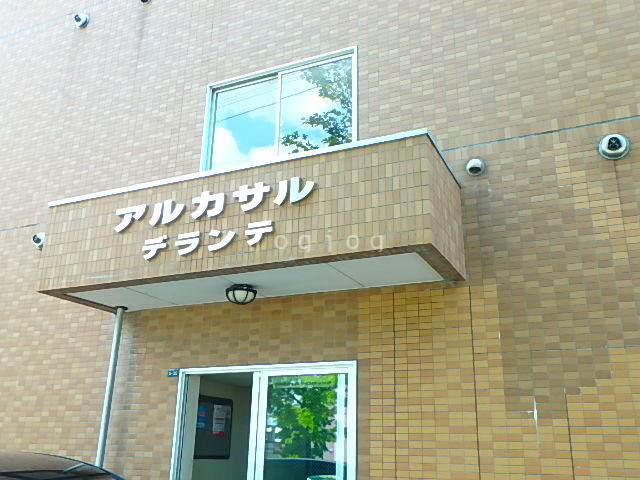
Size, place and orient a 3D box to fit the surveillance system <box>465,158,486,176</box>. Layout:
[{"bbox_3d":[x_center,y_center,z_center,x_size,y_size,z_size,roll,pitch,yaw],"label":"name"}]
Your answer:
[{"bbox_3d":[1.228,-0.588,4.979,0.152,0.152,0.066,-8,-21,24],"label":"surveillance system"}]

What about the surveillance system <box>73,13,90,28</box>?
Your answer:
[{"bbox_3d":[-2.953,-2.732,7.778,0.205,0.205,0.090,-8,-21,24],"label":"surveillance system"}]

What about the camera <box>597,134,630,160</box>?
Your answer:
[{"bbox_3d":[2.133,-0.696,4.562,0.205,0.205,0.085,-8,-21,24],"label":"camera"}]

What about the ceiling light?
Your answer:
[{"bbox_3d":[-0.634,0.448,5.057,0.250,0.143,0.250,1,-19,0],"label":"ceiling light"}]

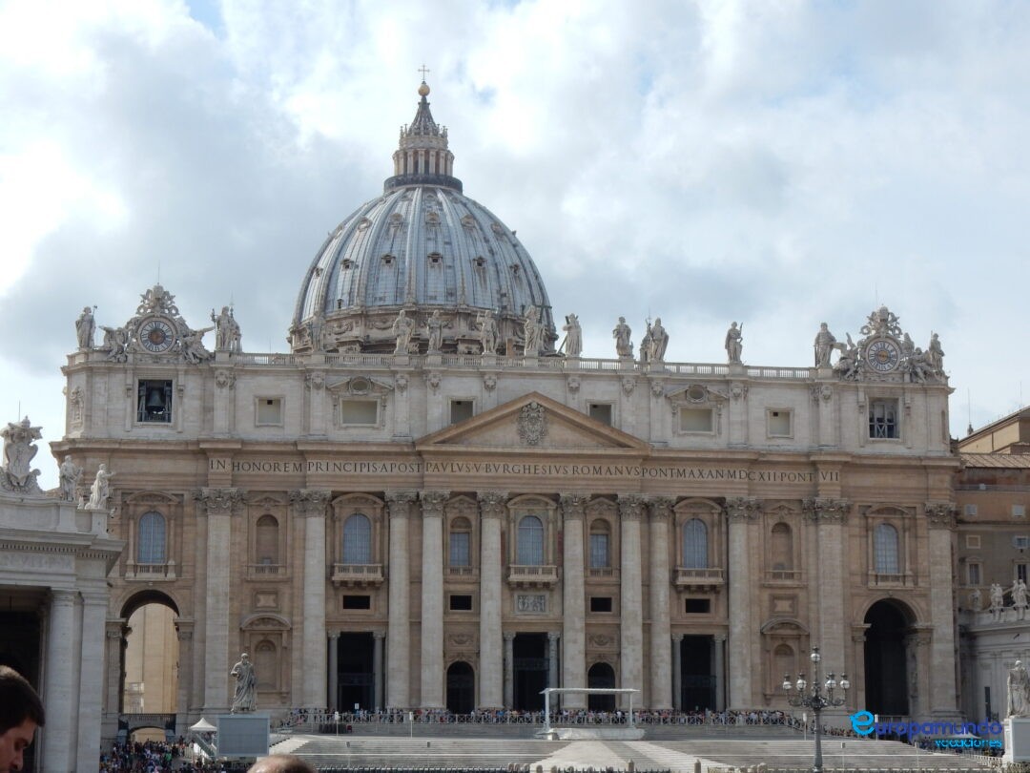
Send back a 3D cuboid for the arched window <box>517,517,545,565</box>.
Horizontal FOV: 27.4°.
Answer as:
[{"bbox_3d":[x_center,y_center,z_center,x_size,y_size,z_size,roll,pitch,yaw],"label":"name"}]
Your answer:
[{"bbox_3d":[2.010,19.890,269.990,3.450,6.900,0.600,1,-10,-8],"label":"arched window"}]

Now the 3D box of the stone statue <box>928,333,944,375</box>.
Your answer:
[{"bbox_3d":[55.990,-4.380,280.910,2.050,5.680,1.800,1,-10,-8],"label":"stone statue"}]

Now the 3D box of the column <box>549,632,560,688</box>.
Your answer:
[{"bbox_3d":[4.860,35.980,265.680,1.460,10.110,1.400,1,-10,-9],"label":"column"}]

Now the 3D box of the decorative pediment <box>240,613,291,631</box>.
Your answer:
[{"bbox_3d":[-30.700,28.940,260.040,6.070,2.100,1.000,1,-10,-9],"label":"decorative pediment"}]

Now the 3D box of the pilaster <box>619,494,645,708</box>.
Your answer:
[{"bbox_3d":[14.710,27.310,265.920,3.430,27.290,3.000,1,-10,-9],"label":"pilaster"}]

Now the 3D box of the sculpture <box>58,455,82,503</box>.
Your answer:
[{"bbox_3d":[-29.904,6.186,142.000,1.400,3.121,1.050,5,-11,-28],"label":"sculpture"}]

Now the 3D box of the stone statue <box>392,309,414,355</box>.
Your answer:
[{"bbox_3d":[-14.330,-6.900,270.190,2.850,5.960,1.900,1,-10,-8],"label":"stone statue"}]

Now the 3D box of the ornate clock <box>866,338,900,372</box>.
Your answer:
[{"bbox_3d":[48.740,-4.100,279.310,4.650,4.650,0.800,1,-10,-8],"label":"ornate clock"}]

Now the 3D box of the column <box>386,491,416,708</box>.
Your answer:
[{"bbox_3d":[-14.553,27.220,269.765,3.500,27.926,3.200,1,-10,-9],"label":"column"}]

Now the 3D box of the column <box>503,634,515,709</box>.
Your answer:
[{"bbox_3d":[-0.628,35.964,267.344,1.300,9.695,1.300,1,-10,-8],"label":"column"}]

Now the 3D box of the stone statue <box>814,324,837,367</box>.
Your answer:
[{"bbox_3d":[40.780,-5.470,278.400,2.840,5.890,1.800,1,-10,-8],"label":"stone statue"}]

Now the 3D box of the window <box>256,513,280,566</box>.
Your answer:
[{"bbox_3d":[-31.209,19.303,266.411,2.868,6.387,0.800,1,-10,-8],"label":"window"}]

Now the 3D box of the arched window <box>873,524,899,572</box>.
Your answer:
[{"bbox_3d":[48.899,21.280,278.105,3.389,6.541,0.700,1,-10,-8],"label":"arched window"}]

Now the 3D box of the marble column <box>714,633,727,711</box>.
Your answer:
[{"bbox_3d":[26.920,37.397,276.723,1.500,10.405,1.450,1,-10,-9],"label":"marble column"}]

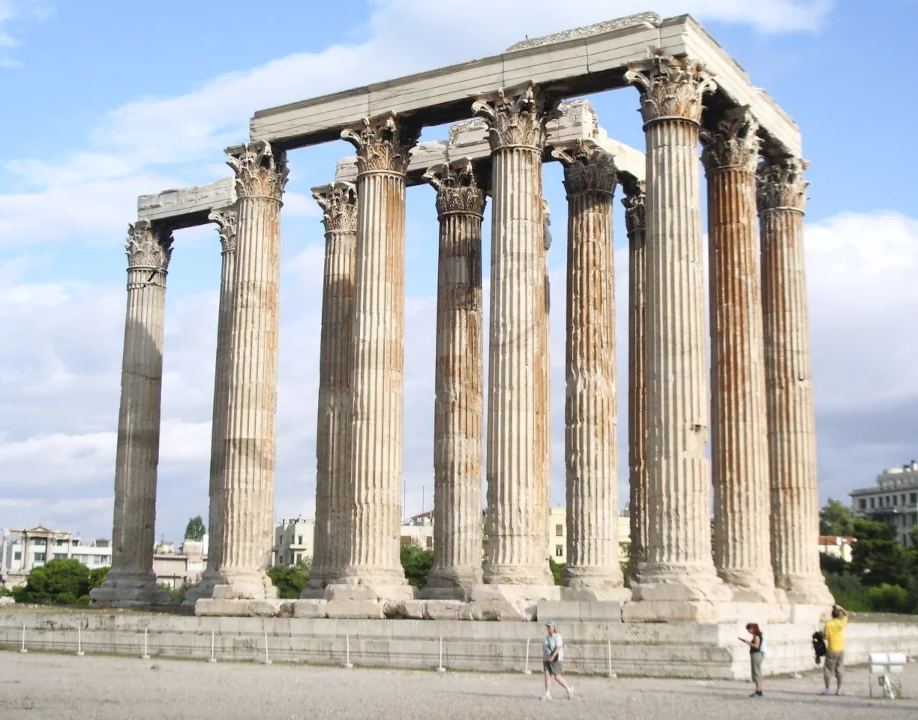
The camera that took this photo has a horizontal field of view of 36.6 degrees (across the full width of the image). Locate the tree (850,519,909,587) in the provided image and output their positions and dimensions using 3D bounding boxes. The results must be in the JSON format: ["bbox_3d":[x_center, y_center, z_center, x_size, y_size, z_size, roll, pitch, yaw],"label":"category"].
[{"bbox_3d":[33.336,16.023,109.404,4.900,7.000,4.900,0,-10,0],"label":"tree"}]

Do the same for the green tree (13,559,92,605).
[{"bbox_3d":[-43.888,24.822,149.410,8.200,6.800,8.200,0,-10,0],"label":"green tree"}]

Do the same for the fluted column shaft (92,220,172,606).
[{"bbox_3d":[-14.142,2.103,61.500,2.500,17.300,2.500,-6,-12,31],"label":"fluted column shaft"}]

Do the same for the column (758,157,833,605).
[{"bbox_3d":[12.376,0.587,52.217,2.250,16.700,2.250,-5,-11,30],"label":"column"}]

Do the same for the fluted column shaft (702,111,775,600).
[{"bbox_3d":[9.512,-0.386,47.380,2.300,17.100,2.300,-6,-12,31],"label":"fluted column shaft"}]

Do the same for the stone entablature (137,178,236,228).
[{"bbox_3d":[-11.462,-6.951,61.321,5.450,1.350,1.950,-5,-11,30],"label":"stone entablature"}]

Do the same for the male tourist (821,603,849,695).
[{"bbox_3d":[8.526,6.598,31.544,0.640,1.950,0.450,2,-10,-9],"label":"male tourist"}]

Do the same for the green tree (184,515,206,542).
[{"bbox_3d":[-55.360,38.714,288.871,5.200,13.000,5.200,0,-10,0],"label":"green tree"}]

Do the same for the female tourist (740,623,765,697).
[{"bbox_3d":[6.641,6.795,31.429,0.600,1.630,0.500,-1,-10,6],"label":"female tourist"}]

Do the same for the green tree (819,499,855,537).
[{"bbox_3d":[68.198,31.865,248.784,8.000,14.000,8.000,0,-10,0],"label":"green tree"}]

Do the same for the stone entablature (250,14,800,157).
[{"bbox_3d":[2.656,-8.722,52.309,17.300,1.650,11.750,-5,-11,30],"label":"stone entablature"}]

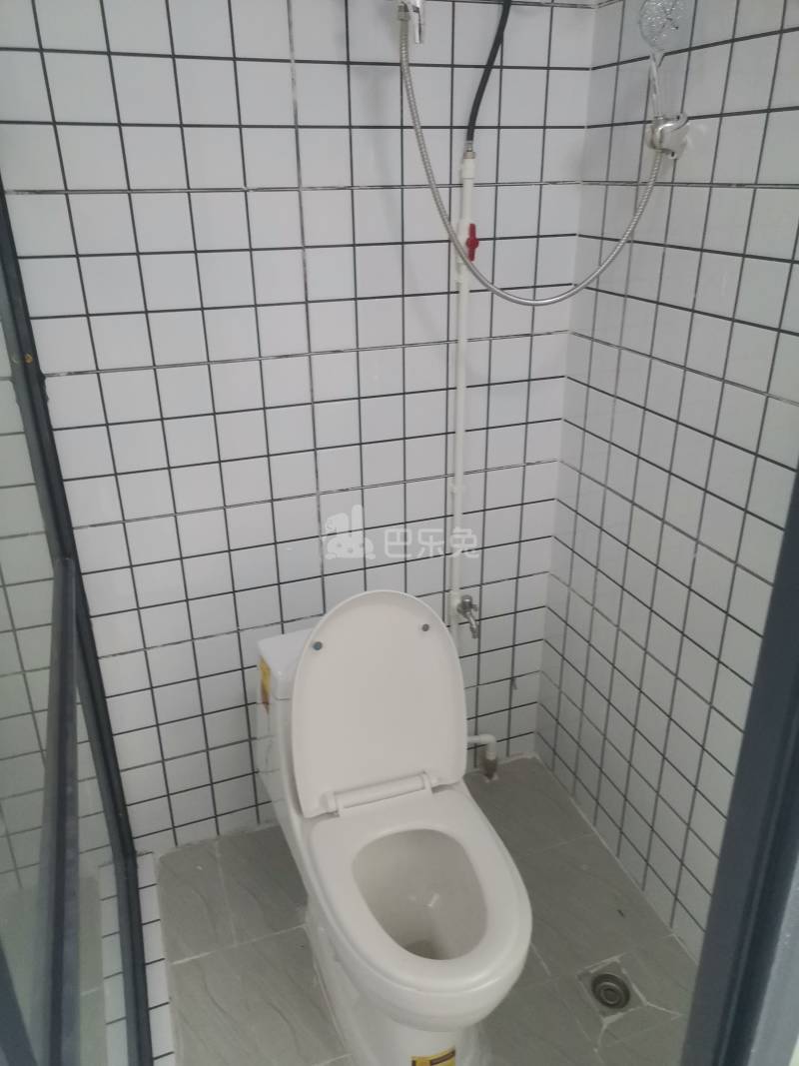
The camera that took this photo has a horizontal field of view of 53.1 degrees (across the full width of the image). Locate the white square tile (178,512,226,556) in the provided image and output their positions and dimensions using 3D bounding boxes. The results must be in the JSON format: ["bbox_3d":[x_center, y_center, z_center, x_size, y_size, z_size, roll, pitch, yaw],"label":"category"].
[{"bbox_3d":[-0.410,-0.002,1.667,0.097,0.097,0.010,-9,26,-18],"label":"white square tile"}]

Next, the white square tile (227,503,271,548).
[{"bbox_3d":[-0.317,-0.017,1.695,0.096,0.096,0.010,-9,26,-18],"label":"white square tile"}]

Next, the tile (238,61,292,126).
[{"bbox_3d":[-0.231,-0.759,1.387,0.097,0.097,0.010,-9,26,-18],"label":"tile"}]

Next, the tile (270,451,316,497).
[{"bbox_3d":[-0.223,-0.122,1.681,0.096,0.096,0.010,-9,26,-18],"label":"tile"}]

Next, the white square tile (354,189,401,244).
[{"bbox_3d":[-0.040,-0.608,1.536,0.096,0.096,0.010,-9,26,-18],"label":"white square tile"}]

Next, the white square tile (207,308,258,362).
[{"bbox_3d":[-0.321,-0.381,1.532,0.097,0.097,0.010,-9,26,-18],"label":"white square tile"}]

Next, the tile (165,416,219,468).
[{"bbox_3d":[-0.412,-0.183,1.584,0.097,0.097,0.010,-9,26,-18],"label":"tile"}]

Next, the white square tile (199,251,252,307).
[{"bbox_3d":[-0.323,-0.474,1.491,0.097,0.097,0.010,-9,26,-18],"label":"white square tile"}]

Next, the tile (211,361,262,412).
[{"bbox_3d":[-0.320,-0.290,1.568,0.096,0.096,0.010,-9,26,-18],"label":"tile"}]

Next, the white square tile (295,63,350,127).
[{"bbox_3d":[-0.138,-0.780,1.427,0.097,0.097,0.010,-9,26,-18],"label":"white square tile"}]

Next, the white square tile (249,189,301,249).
[{"bbox_3d":[-0.228,-0.578,1.473,0.098,0.098,0.010,-9,26,-18],"label":"white square tile"}]

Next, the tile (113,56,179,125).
[{"bbox_3d":[-0.421,-0.734,1.332,0.097,0.097,0.010,-9,26,-18],"label":"tile"}]

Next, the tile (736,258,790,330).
[{"bbox_3d":[0.573,-0.376,1.254,0.010,0.097,0.097,-9,26,-18],"label":"tile"}]

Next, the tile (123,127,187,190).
[{"bbox_3d":[-0.417,-0.638,1.368,0.096,0.096,0.010,-9,26,-18],"label":"tile"}]

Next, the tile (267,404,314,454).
[{"bbox_3d":[-0.224,-0.213,1.639,0.096,0.096,0.010,-9,26,-18],"label":"tile"}]

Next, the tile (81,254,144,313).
[{"bbox_3d":[-0.508,-0.441,1.421,0.096,0.096,0.010,-9,26,-18],"label":"tile"}]

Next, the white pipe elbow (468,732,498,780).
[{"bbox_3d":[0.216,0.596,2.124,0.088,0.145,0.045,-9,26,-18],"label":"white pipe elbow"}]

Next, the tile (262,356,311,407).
[{"bbox_3d":[-0.225,-0.305,1.598,0.098,0.098,0.010,-9,26,-18],"label":"tile"}]

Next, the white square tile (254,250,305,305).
[{"bbox_3d":[-0.228,-0.487,1.522,0.097,0.097,0.010,-9,26,-18],"label":"white square tile"}]

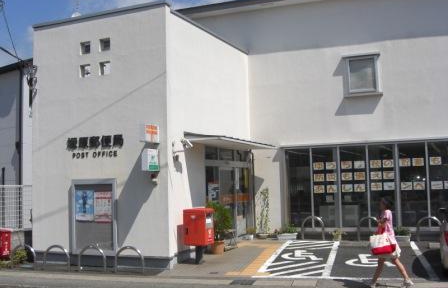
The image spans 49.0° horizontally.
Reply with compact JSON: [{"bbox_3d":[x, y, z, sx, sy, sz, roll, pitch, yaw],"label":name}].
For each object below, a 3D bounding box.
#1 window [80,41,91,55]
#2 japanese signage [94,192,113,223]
[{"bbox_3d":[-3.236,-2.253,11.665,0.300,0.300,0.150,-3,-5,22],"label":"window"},{"bbox_3d":[-2.875,1.520,11.726,0.510,0.740,0.040,-3,-4,24],"label":"japanese signage"}]

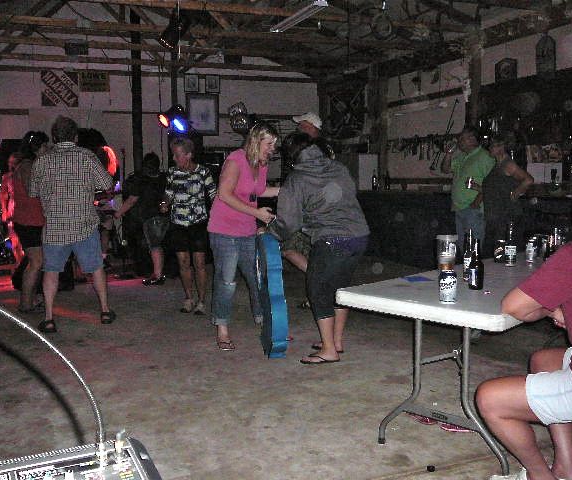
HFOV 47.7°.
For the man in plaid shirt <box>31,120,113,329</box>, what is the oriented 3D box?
[{"bbox_3d":[-1.815,-0.140,5.500,0.700,1.760,0.520,-2,5,-16],"label":"man in plaid shirt"}]

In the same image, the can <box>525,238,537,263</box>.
[{"bbox_3d":[1.409,0.065,3.717,0.066,0.122,0.066,0,5,0],"label":"can"}]

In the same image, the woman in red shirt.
[{"bbox_3d":[-2.336,-0.174,5.962,0.380,1.620,0.440,-4,7,-37],"label":"woman in red shirt"}]

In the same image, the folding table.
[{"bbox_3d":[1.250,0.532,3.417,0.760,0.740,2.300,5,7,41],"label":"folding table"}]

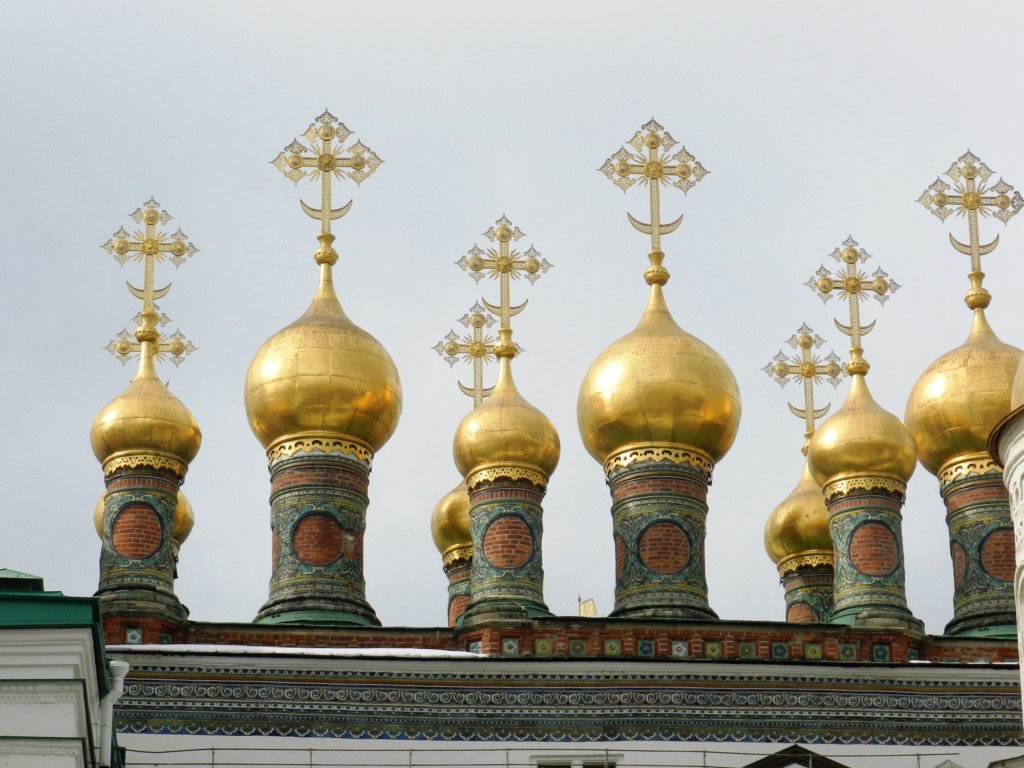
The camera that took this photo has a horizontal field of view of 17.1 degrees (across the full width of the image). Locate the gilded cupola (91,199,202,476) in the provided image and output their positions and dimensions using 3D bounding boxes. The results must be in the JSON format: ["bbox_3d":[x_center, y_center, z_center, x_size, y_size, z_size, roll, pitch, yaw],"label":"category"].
[{"bbox_3d":[-7.042,-0.984,66.139,2.152,5.963,2.152,2,-24,-6],"label":"gilded cupola"}]

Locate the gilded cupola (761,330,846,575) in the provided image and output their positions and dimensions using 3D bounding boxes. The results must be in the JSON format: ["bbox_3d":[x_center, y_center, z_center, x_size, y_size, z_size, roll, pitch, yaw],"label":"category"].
[{"bbox_3d":[6.293,1.319,71.550,2.131,5.772,2.131,2,-24,-6],"label":"gilded cupola"}]

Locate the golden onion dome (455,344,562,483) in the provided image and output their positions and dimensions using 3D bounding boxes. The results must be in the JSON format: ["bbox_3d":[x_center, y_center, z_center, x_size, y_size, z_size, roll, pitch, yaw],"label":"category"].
[{"bbox_3d":[-0.093,0.476,66.315,2.099,3.362,2.099,2,-24,-6],"label":"golden onion dome"}]

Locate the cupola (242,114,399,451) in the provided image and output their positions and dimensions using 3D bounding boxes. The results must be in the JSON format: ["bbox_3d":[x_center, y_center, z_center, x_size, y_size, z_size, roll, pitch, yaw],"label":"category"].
[{"bbox_3d":[-3.842,-2.103,69.427,3.220,7.965,3.220,2,-24,-6],"label":"cupola"}]

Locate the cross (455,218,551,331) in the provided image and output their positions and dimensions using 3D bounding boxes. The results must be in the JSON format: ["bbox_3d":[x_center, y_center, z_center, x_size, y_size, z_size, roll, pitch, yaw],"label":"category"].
[{"bbox_3d":[-0.136,-2.231,67.500,1.992,2.549,0.200,2,-24,-6],"label":"cross"}]

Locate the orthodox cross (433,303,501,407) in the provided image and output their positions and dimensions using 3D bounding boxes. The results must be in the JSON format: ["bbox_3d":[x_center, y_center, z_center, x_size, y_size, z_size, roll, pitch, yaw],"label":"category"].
[{"bbox_3d":[-0.701,-0.614,71.573,1.992,2.504,0.200,2,-24,-6],"label":"orthodox cross"}]

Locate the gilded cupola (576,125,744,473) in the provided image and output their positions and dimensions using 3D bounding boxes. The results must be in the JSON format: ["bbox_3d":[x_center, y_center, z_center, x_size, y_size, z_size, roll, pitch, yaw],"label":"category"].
[{"bbox_3d":[2.986,-1.923,70.167,3.318,8.092,3.318,2,-24,-6],"label":"gilded cupola"}]

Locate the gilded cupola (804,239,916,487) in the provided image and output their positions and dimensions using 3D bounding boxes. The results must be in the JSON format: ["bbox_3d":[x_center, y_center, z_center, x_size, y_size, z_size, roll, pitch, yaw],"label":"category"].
[{"bbox_3d":[6.872,-0.448,67.542,2.152,5.602,2.152,2,-24,-6],"label":"gilded cupola"}]

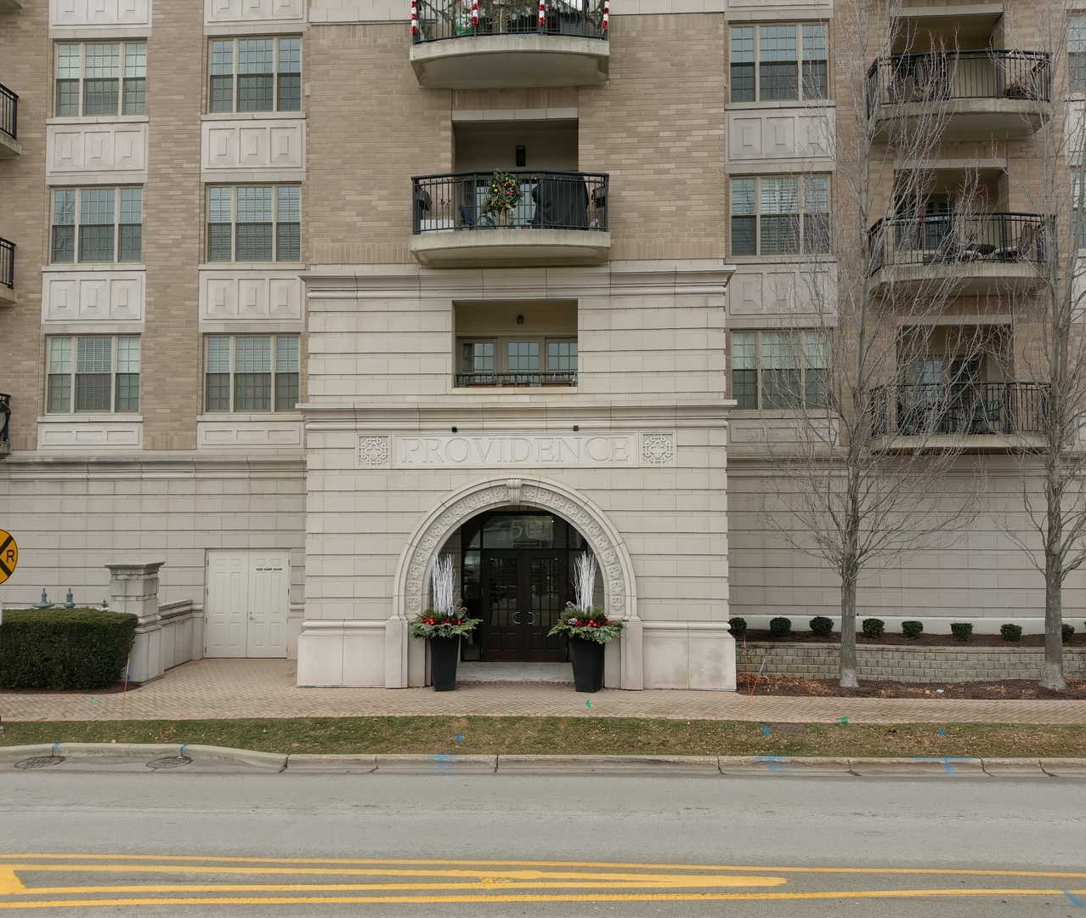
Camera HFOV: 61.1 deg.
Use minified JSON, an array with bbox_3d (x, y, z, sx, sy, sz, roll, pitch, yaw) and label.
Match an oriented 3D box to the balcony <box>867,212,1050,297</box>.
[{"bbox_3d":[8.943,-4.400,19.622,3.680,1.420,1.030,0,-3,3],"label":"balcony"}]

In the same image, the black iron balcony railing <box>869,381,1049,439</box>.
[{"bbox_3d":[8.918,-1.022,19.489,3.540,1.060,0.940,0,-3,3],"label":"black iron balcony railing"}]

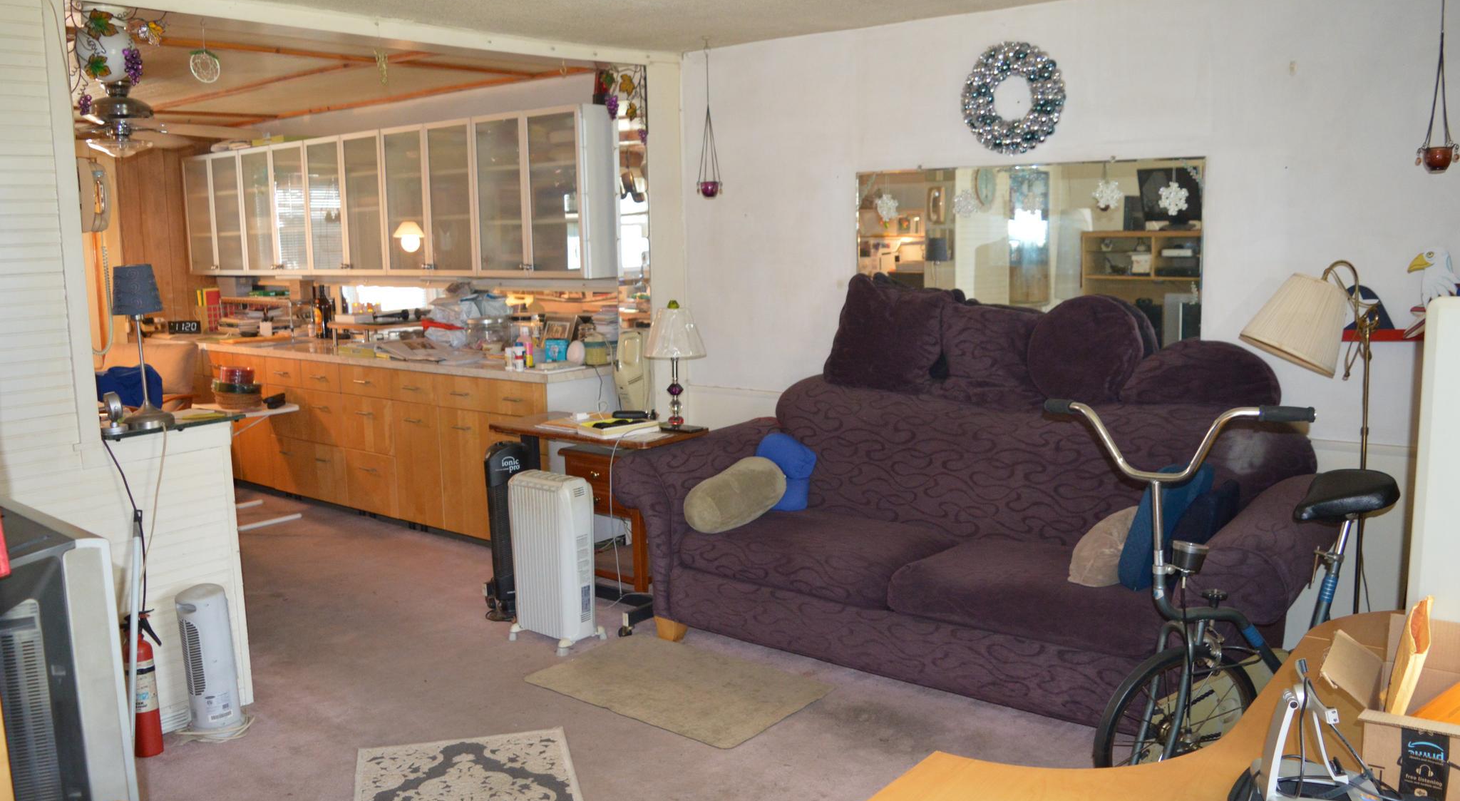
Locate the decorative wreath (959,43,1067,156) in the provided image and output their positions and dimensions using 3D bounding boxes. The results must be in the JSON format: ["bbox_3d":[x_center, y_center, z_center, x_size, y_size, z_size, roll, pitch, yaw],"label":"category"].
[{"bbox_3d":[1.067,-1.146,4.173,0.410,0.410,0.070,6,11,38],"label":"decorative wreath"}]

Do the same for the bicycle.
[{"bbox_3d":[1.165,0.534,2.459,0.920,1.100,0.480,-4,9,-20],"label":"bicycle"}]

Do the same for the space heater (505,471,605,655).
[{"bbox_3d":[-0.646,0.571,4.032,0.350,0.630,0.250,6,11,38],"label":"space heater"}]

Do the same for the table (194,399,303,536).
[{"bbox_3d":[-2.665,0.381,5.457,0.850,0.660,0.900,6,11,38],"label":"table"}]

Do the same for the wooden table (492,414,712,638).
[{"bbox_3d":[-0.575,0.485,4.696,0.920,0.755,0.500,6,11,38],"label":"wooden table"}]

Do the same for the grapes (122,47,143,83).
[{"bbox_3d":[-1.814,-1.017,3.311,0.045,0.112,0.062,6,11,38],"label":"grapes"}]

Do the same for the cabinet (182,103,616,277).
[{"bbox_3d":[-2.060,-1.111,6.292,3.790,0.770,0.310,6,11,38],"label":"cabinet"}]

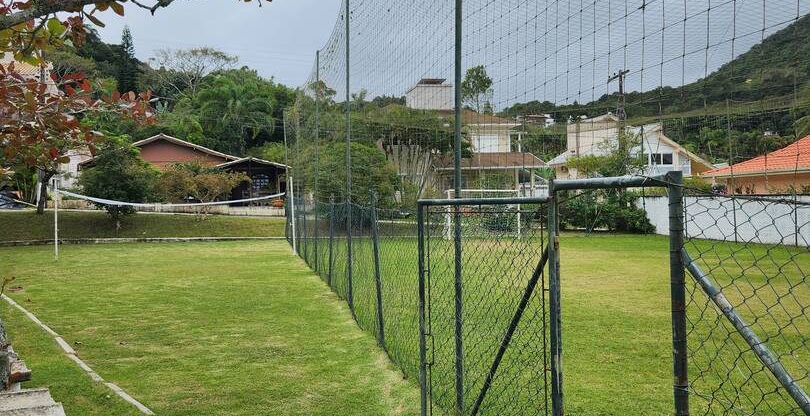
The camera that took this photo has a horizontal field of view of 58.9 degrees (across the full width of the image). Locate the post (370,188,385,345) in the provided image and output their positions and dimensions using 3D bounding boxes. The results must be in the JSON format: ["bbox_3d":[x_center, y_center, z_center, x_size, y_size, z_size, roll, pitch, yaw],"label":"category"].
[{"bbox_3d":[-0.312,0.678,8.140,0.055,1.744,0.050,-4,1,-12],"label":"post"}]

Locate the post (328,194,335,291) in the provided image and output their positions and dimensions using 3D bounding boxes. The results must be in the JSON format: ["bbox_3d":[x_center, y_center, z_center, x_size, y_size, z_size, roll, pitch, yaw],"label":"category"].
[{"bbox_3d":[-1.352,0.614,13.200,0.050,1.733,0.050,0,1,-13],"label":"post"}]

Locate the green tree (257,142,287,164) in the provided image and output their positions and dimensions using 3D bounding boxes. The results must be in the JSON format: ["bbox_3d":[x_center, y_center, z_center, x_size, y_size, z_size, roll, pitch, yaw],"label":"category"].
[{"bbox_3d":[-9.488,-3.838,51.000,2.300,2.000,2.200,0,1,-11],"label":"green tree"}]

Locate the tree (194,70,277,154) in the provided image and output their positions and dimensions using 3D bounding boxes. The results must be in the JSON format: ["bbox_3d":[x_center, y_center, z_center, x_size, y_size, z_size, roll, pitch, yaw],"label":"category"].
[{"bbox_3d":[-13.781,-7.638,58.000,6.800,7.200,6.500,0,1,-13],"label":"tree"}]

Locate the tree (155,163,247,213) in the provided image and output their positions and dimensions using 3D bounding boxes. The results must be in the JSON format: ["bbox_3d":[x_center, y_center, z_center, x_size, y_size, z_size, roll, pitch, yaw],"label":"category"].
[{"bbox_3d":[-8.834,-0.799,31.000,3.900,2.450,3.500,0,1,-16],"label":"tree"}]

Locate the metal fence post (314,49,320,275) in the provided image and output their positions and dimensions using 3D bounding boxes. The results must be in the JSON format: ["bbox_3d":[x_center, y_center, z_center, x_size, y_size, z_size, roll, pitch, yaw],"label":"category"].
[{"bbox_3d":[-2.035,-1.090,16.650,0.060,5.200,0.060,0,1,-13],"label":"metal fence post"}]

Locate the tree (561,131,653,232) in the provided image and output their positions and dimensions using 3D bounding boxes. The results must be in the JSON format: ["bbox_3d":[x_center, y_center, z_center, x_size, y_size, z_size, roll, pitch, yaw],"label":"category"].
[{"bbox_3d":[10.050,-1.270,35.800,4.500,5.100,4.200,0,1,-13],"label":"tree"}]

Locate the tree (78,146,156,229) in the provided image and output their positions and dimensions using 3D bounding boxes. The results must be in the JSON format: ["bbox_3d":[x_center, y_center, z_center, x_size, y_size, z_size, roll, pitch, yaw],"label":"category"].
[{"bbox_3d":[-11.418,-0.834,28.500,3.100,3.400,3.100,0,1,-22],"label":"tree"}]

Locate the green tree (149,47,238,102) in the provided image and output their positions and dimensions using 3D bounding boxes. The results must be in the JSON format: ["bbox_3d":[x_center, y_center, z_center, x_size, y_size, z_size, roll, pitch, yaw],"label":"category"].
[{"bbox_3d":[-22.100,-13.400,75.000,9.400,7.200,8.200,0,1,-16],"label":"green tree"}]

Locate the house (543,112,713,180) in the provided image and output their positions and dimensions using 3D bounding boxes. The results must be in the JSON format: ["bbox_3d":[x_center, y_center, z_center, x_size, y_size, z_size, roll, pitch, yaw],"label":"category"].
[{"bbox_3d":[17.000,-2.850,56.000,8.500,7.800,10.500,0,1,-13],"label":"house"}]

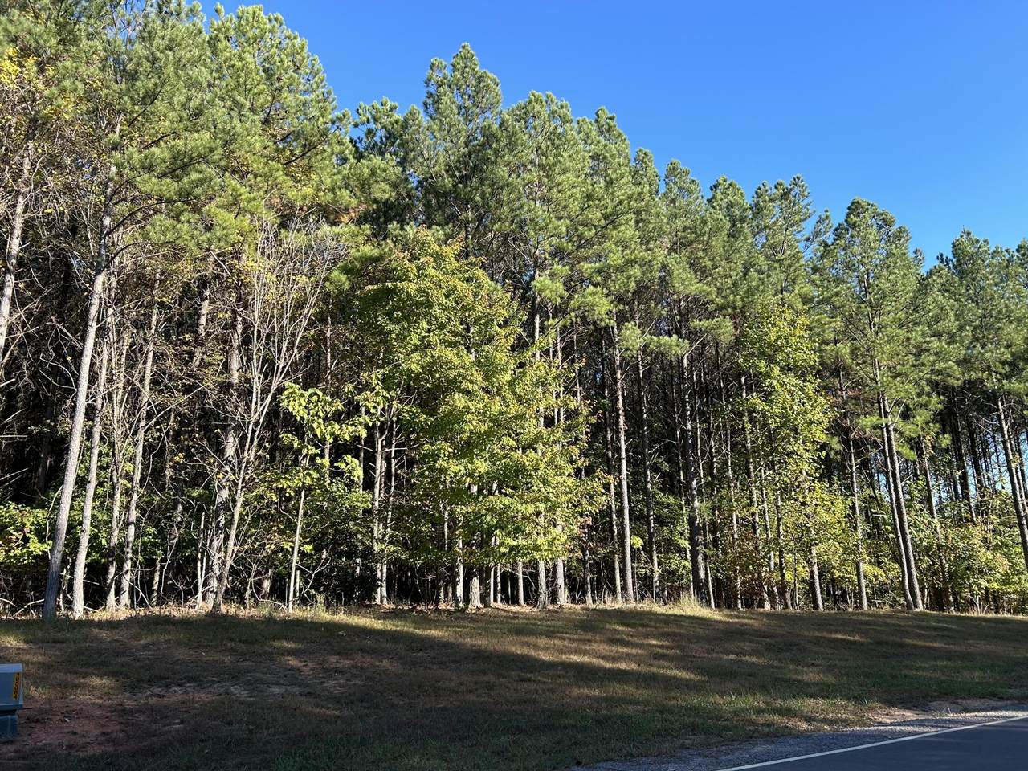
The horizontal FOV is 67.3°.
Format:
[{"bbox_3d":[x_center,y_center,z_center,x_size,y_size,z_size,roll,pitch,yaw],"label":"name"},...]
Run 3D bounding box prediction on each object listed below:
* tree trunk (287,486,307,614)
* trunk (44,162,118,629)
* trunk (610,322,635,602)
[{"bbox_3d":[-6.050,4.480,21.437,0.256,3.452,0.130,-1,-15,0],"label":"tree trunk"},{"bbox_3d":[-11.760,-0.230,21.093,0.534,12.577,0.360,-1,-15,0],"label":"trunk"},{"bbox_3d":[3.975,2.589,28.311,0.304,10.355,0.260,-1,-15,0],"label":"trunk"}]

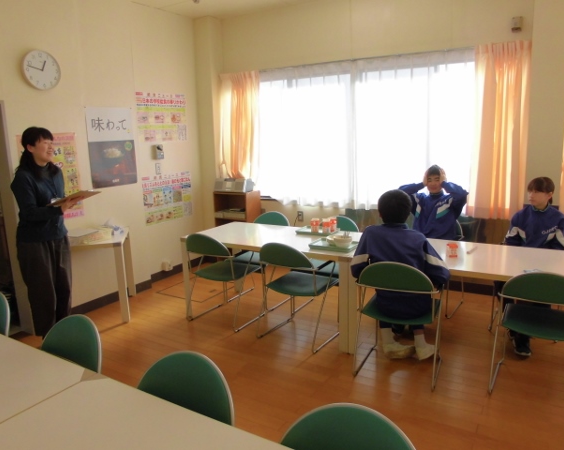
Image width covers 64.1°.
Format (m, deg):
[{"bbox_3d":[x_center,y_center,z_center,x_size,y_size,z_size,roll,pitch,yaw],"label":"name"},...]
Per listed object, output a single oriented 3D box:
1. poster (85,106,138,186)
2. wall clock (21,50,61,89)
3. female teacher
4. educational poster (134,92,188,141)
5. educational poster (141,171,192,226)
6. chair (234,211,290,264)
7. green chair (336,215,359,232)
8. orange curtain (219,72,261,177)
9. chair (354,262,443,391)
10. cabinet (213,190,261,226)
[{"bbox_3d":[-1.577,-0.724,4.231,0.012,0.720,0.510,5,13,31],"label":"poster"},{"bbox_3d":[-1.900,-1.224,3.571,0.050,0.298,0.298,5,13,31],"label":"wall clock"},{"bbox_3d":[-1.766,0.102,3.380,0.460,1.640,0.470,-1,11,3],"label":"female teacher"},{"bbox_3d":[-1.241,-1.122,4.738,0.012,0.505,0.700,5,13,31],"label":"educational poster"},{"bbox_3d":[-1.219,-0.292,4.894,0.012,0.505,0.700,5,13,31],"label":"educational poster"},{"bbox_3d":[-0.211,0.315,4.305,0.500,0.790,0.550,5,13,31],"label":"chair"},{"bbox_3d":[0.397,0.367,3.943,0.500,0.790,0.550,5,13,31],"label":"green chair"},{"bbox_3d":[-0.449,-1.071,5.187,0.550,1.305,0.110,5,13,31],"label":"orange curtain"},{"bbox_3d":[0.778,0.557,2.891,0.500,0.790,0.550,4,12,26],"label":"chair"},{"bbox_3d":[-0.507,0.073,5.312,0.475,0.905,0.270,5,13,31],"label":"cabinet"}]

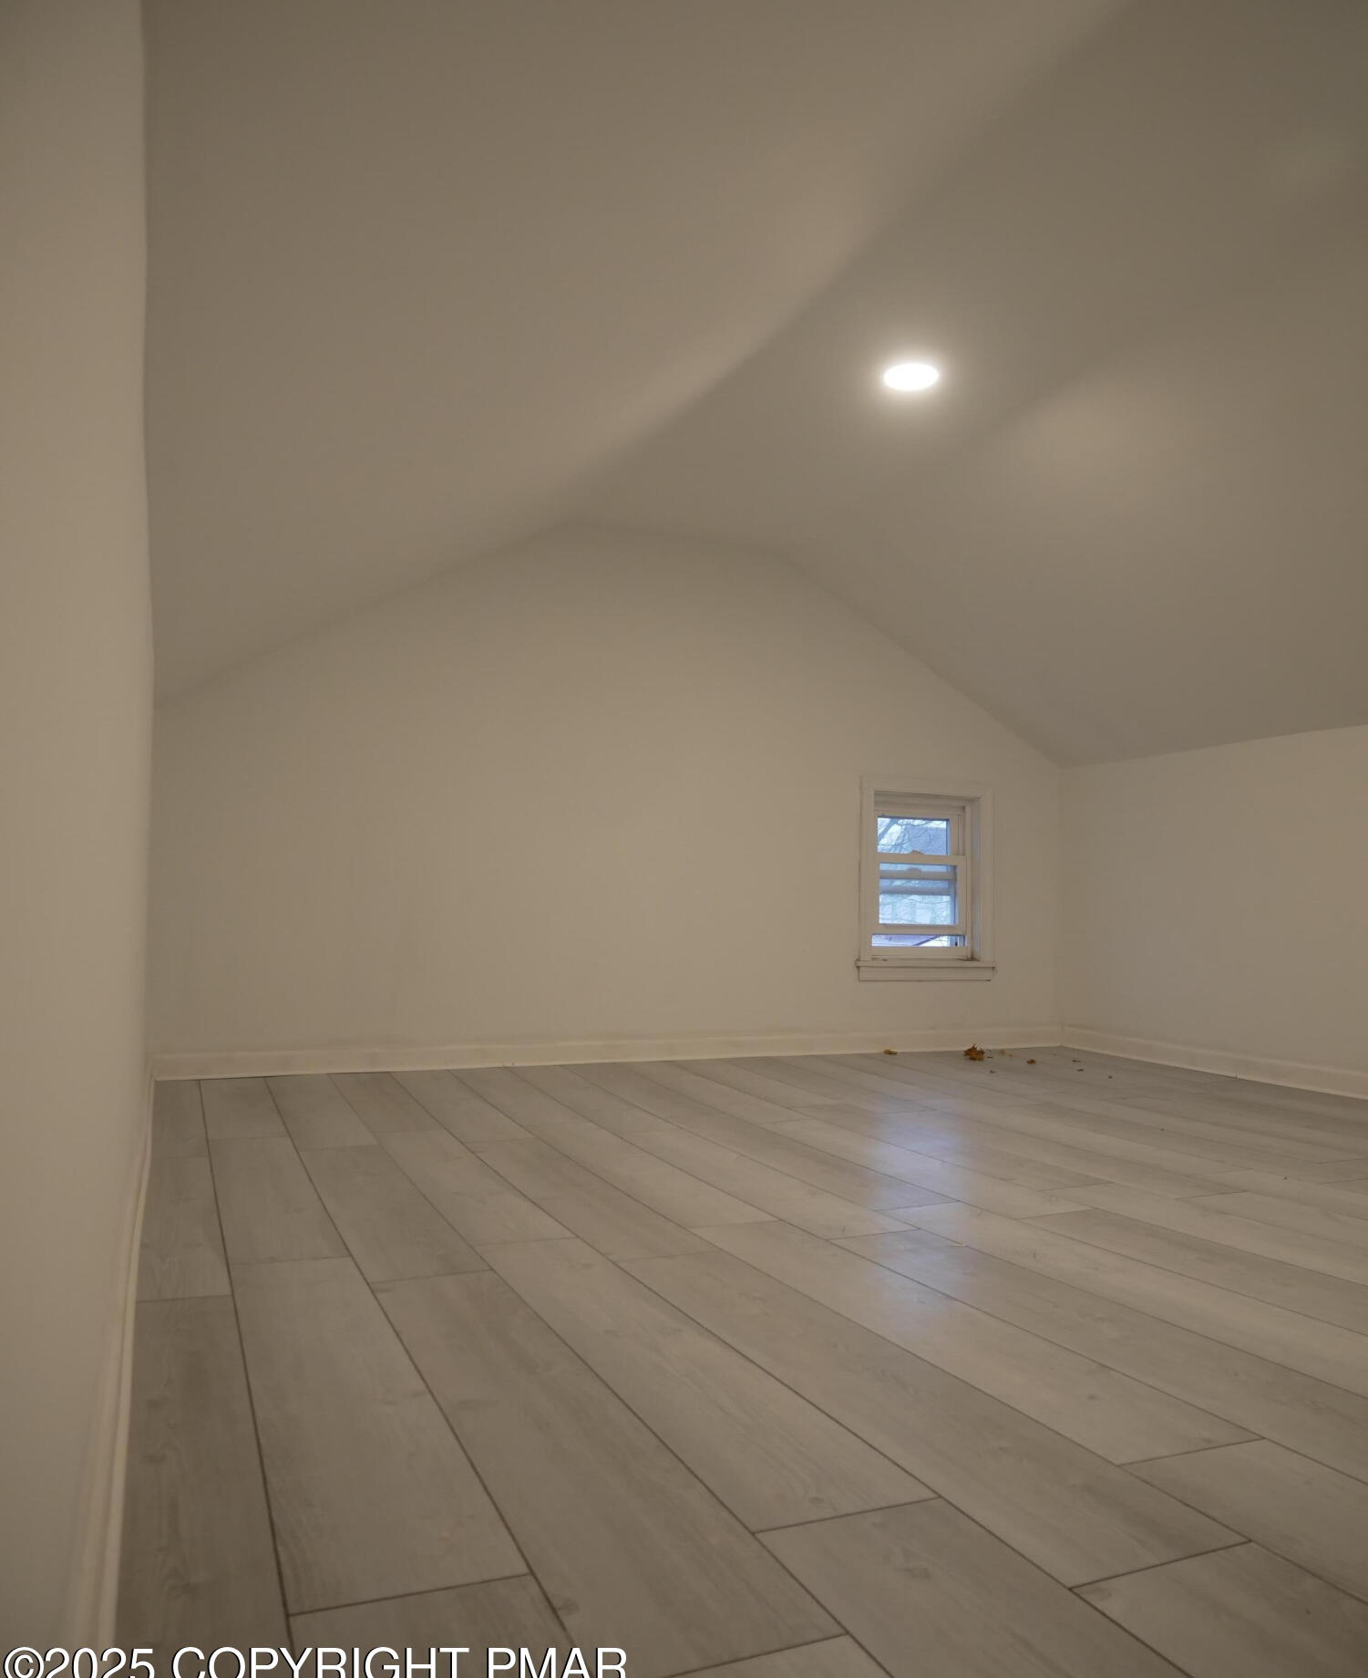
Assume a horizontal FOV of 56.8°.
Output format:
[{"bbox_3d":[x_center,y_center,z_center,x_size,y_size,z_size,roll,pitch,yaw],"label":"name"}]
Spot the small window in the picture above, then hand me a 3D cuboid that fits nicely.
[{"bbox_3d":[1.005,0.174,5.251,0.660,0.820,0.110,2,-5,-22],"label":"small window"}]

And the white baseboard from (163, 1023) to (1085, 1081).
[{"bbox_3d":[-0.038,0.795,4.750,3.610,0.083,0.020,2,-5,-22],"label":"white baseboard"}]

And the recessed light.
[{"bbox_3d":[0.627,-1.272,3.479,0.160,0.025,0.160,0,-4,0],"label":"recessed light"}]

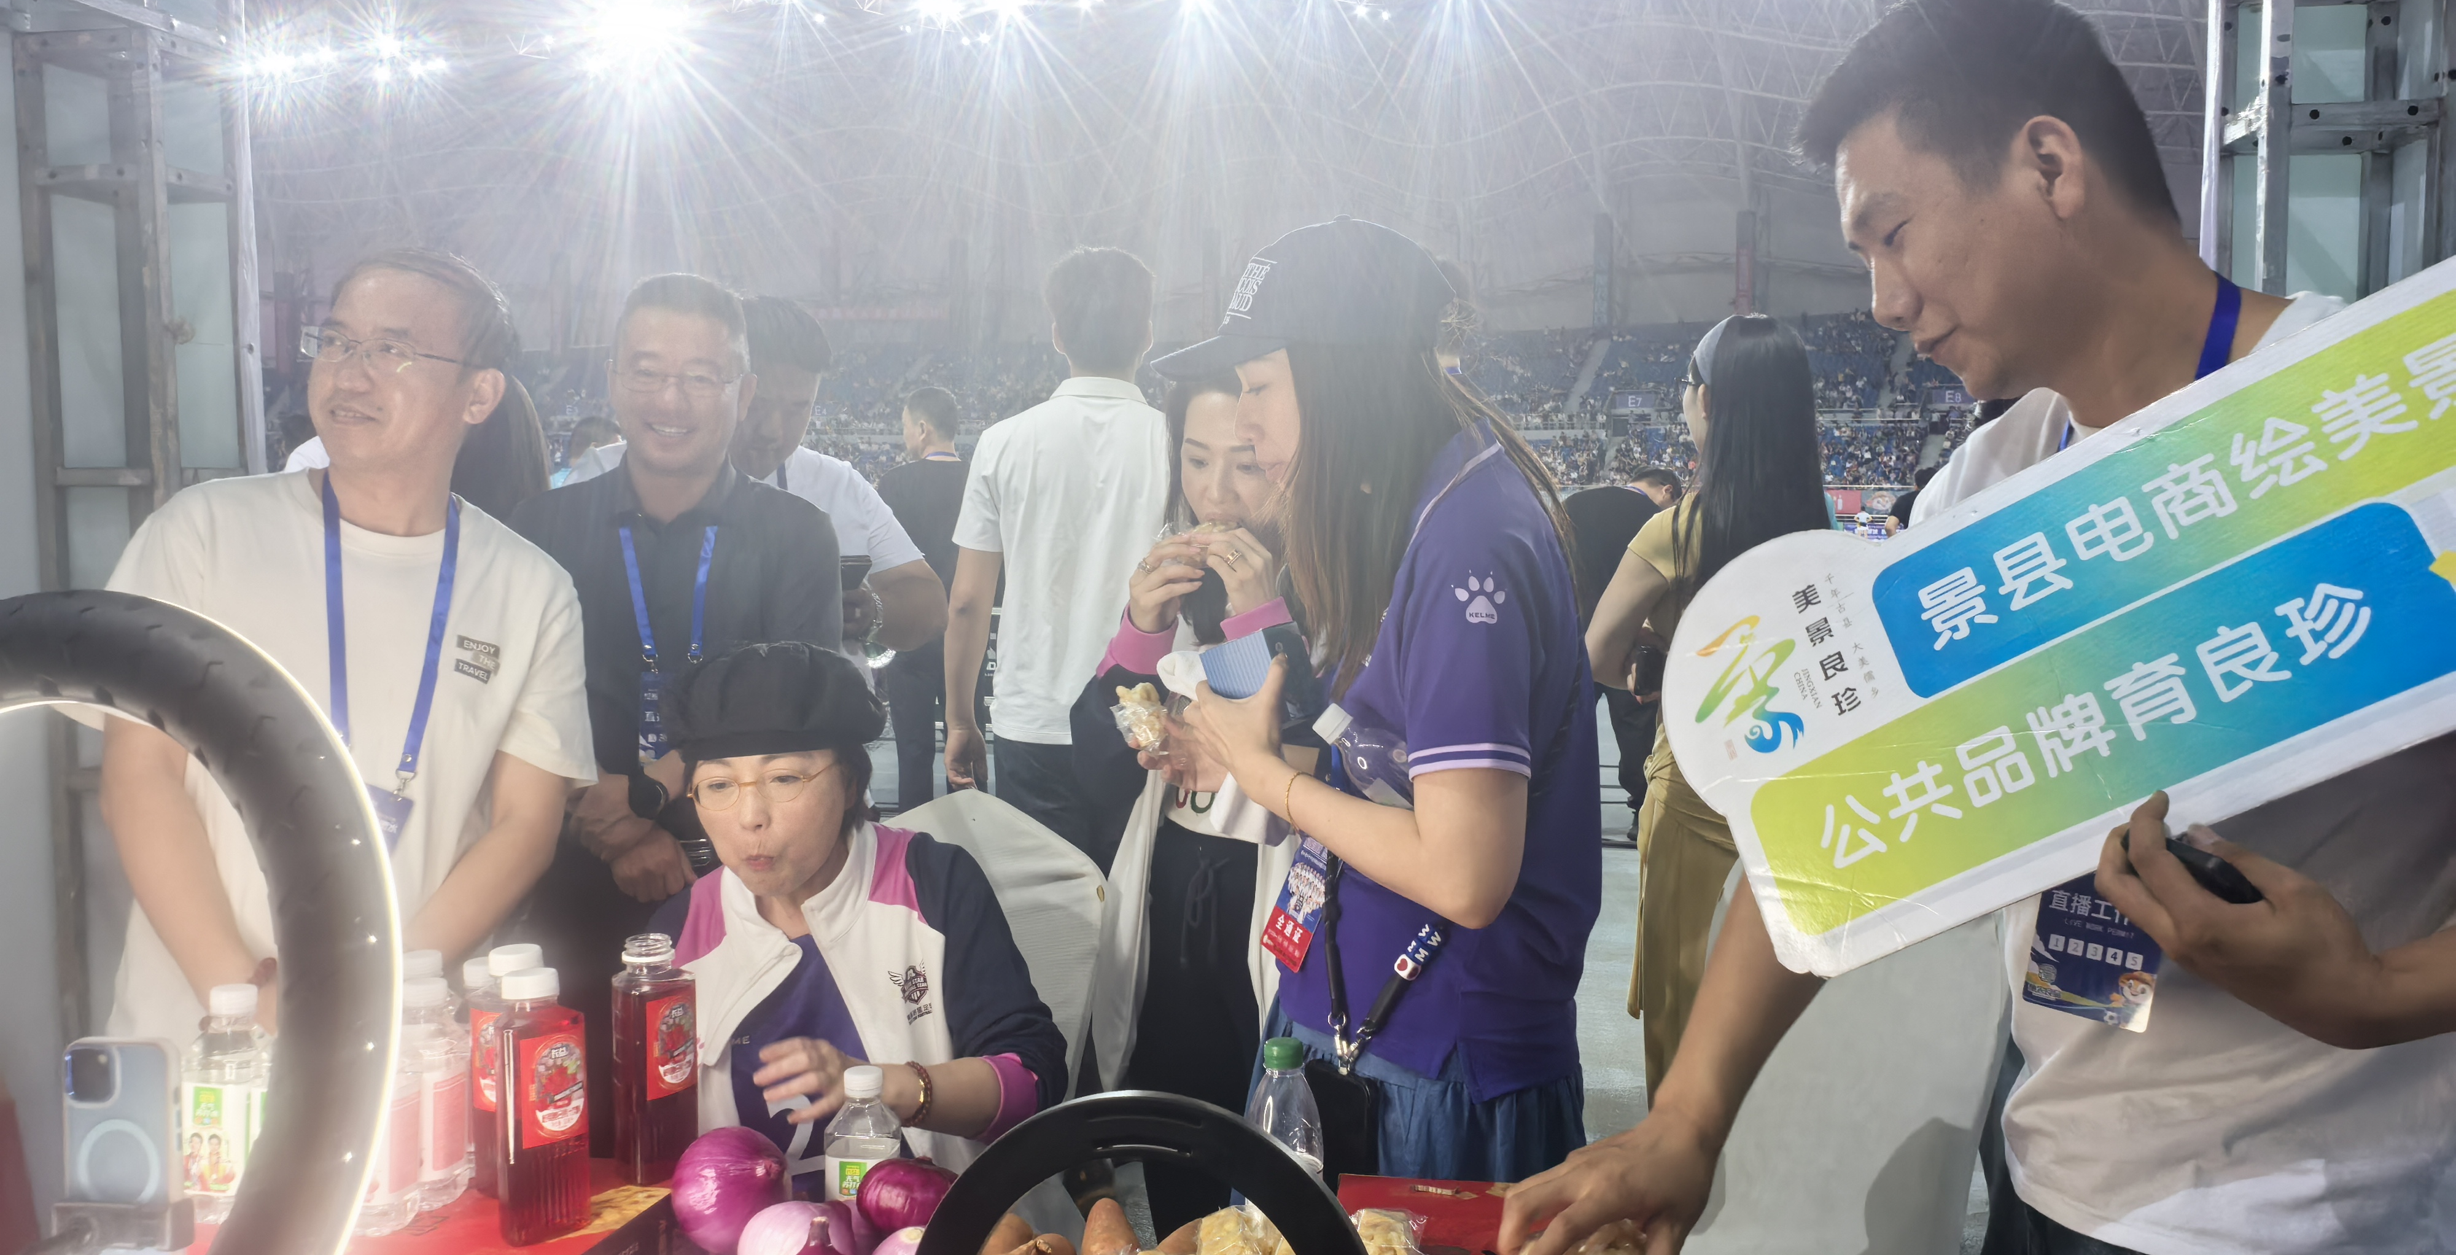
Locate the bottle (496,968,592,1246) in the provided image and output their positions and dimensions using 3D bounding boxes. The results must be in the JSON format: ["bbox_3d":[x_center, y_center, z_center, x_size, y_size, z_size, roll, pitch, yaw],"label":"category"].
[{"bbox_3d":[-0.490,0.339,1.366,0.054,0.184,0.054,-5,6,-43],"label":"bottle"}]

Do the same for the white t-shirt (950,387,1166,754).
[{"bbox_3d":[-0.276,-0.121,3.600,0.470,0.690,0.270,-1,3,-3],"label":"white t-shirt"}]

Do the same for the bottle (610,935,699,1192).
[{"bbox_3d":[-0.442,0.331,1.475,0.054,0.182,0.054,2,5,32],"label":"bottle"}]

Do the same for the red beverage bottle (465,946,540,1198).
[{"bbox_3d":[-0.532,0.334,1.440,0.054,0.184,0.054,2,5,27],"label":"red beverage bottle"}]

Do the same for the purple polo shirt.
[{"bbox_3d":[0.190,0.105,1.740,0.300,0.600,0.430,-1,3,-10],"label":"purple polo shirt"}]

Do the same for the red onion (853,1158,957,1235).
[{"bbox_3d":[-0.227,0.411,1.380,0.078,0.060,0.078,5,-8,0],"label":"red onion"}]

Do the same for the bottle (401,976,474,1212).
[{"bbox_3d":[-0.596,0.345,1.426,0.060,0.167,0.060,-4,6,-38],"label":"bottle"}]

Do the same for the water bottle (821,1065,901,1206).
[{"bbox_3d":[-0.292,0.438,1.541,0.060,0.168,0.060,0,5,3],"label":"water bottle"}]

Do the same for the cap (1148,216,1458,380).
[{"bbox_3d":[0.068,-0.295,1.720,0.275,0.145,0.185,-8,5,-9],"label":"cap"}]

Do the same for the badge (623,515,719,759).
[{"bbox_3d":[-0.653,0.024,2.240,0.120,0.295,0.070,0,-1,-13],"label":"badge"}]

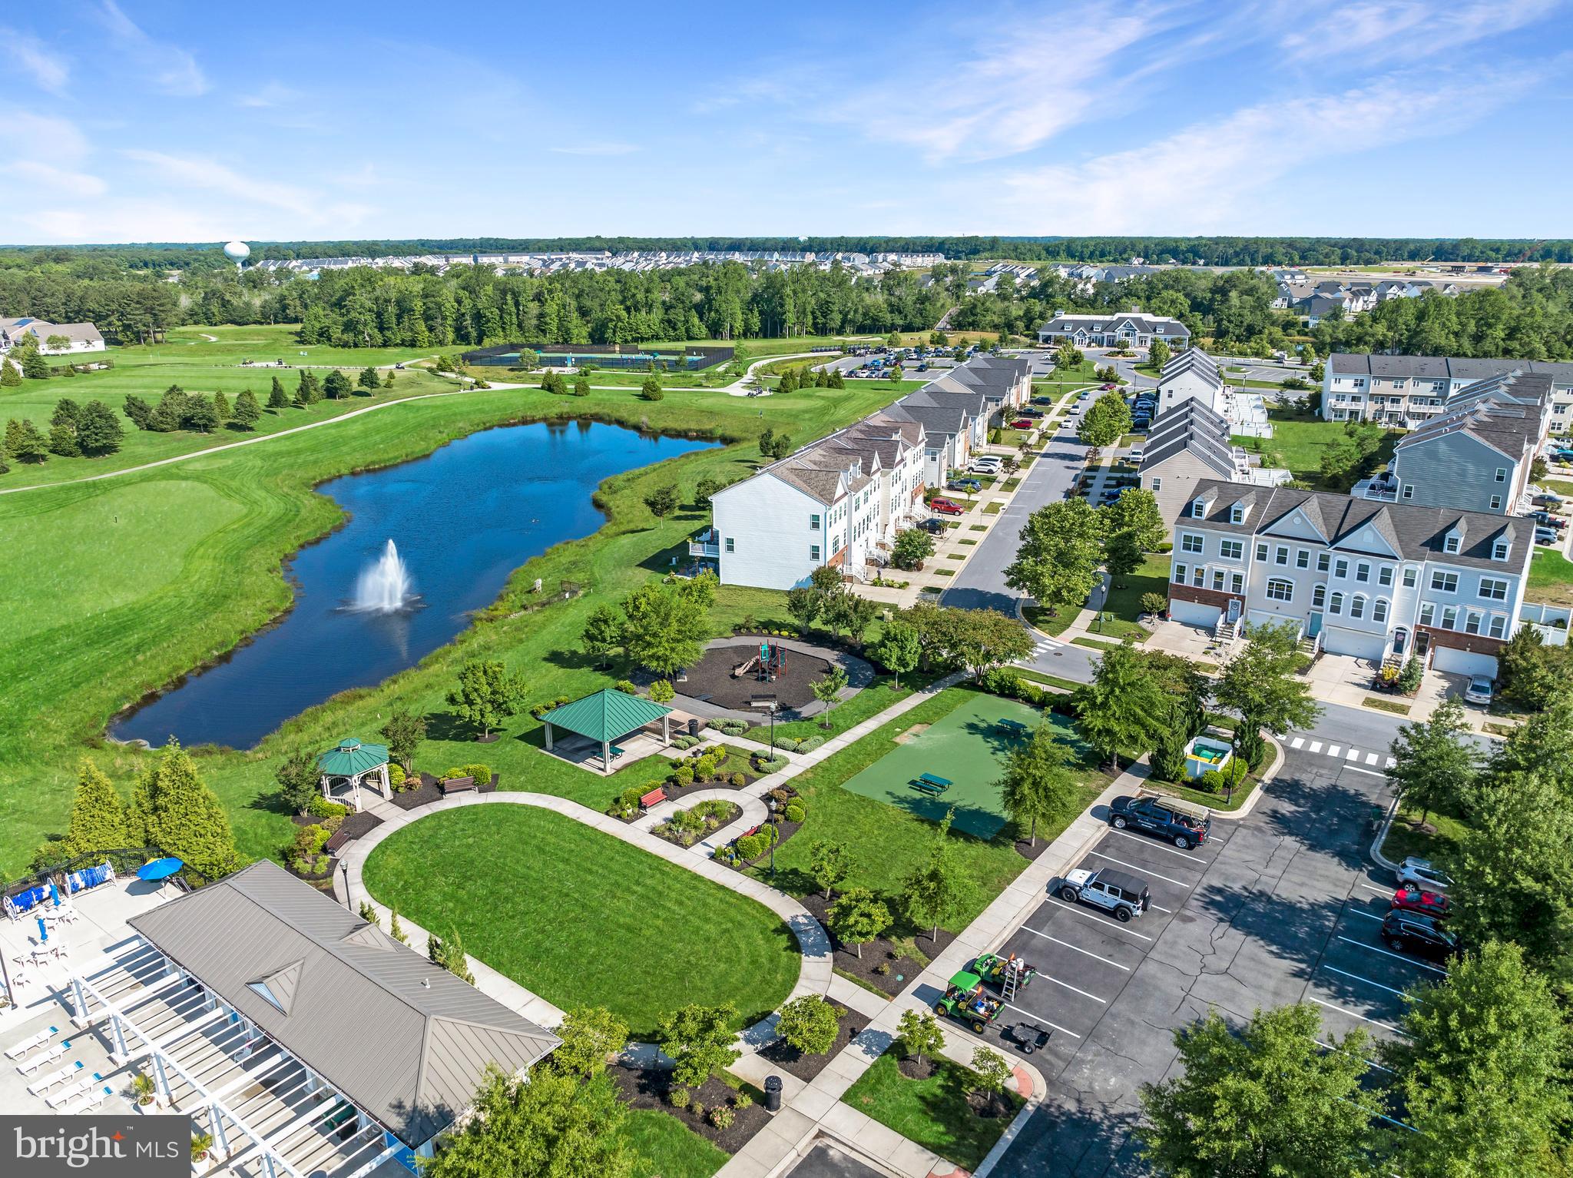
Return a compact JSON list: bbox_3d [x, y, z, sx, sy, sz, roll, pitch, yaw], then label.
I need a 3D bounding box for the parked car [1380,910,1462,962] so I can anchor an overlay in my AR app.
[{"bbox_3d":[32.192,17.331,54.033,4.620,1.680,1.850,13,22,36],"label":"parked car"}]

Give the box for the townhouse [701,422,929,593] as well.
[{"bbox_3d":[5.162,-11.510,126.313,13.000,12.000,39.800,6,19,19],"label":"townhouse"}]

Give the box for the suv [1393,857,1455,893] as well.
[{"bbox_3d":[35.569,15.730,58.913,4.480,1.650,1.830,13,22,36],"label":"suv"}]

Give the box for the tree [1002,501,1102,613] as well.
[{"bbox_3d":[25.107,-2.847,100.805,9.200,11.100,9.200,6,19,19],"label":"tree"}]

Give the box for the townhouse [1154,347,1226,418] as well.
[{"bbox_3d":[75.312,-37.055,202.879,10.300,12.100,39.500,6,19,19],"label":"townhouse"}]

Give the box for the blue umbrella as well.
[{"bbox_3d":[-34.254,16.232,59.889,2.280,2.440,2.280,-12,21,-32],"label":"blue umbrella"}]

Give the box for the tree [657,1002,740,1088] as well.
[{"bbox_3d":[-3.714,19.147,45.760,3.400,3.850,3.400,0,18,0],"label":"tree"}]

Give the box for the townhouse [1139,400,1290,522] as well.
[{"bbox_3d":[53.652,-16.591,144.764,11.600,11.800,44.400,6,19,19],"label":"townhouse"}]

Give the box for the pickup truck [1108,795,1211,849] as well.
[{"bbox_3d":[22.958,14.038,66.746,5.850,2.040,2.060,14,23,36],"label":"pickup truck"}]

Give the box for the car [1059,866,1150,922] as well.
[{"bbox_3d":[17.147,16.027,58.059,4.780,1.860,1.890,13,22,36],"label":"car"}]

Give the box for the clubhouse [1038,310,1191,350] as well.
[{"bbox_3d":[108.777,-85.660,359.275,48.000,10.000,24.500,6,19,18],"label":"clubhouse"}]

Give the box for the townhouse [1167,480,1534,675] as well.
[{"bbox_3d":[51.257,-2.232,100.044,27.300,12.200,13.200,12,22,34],"label":"townhouse"}]

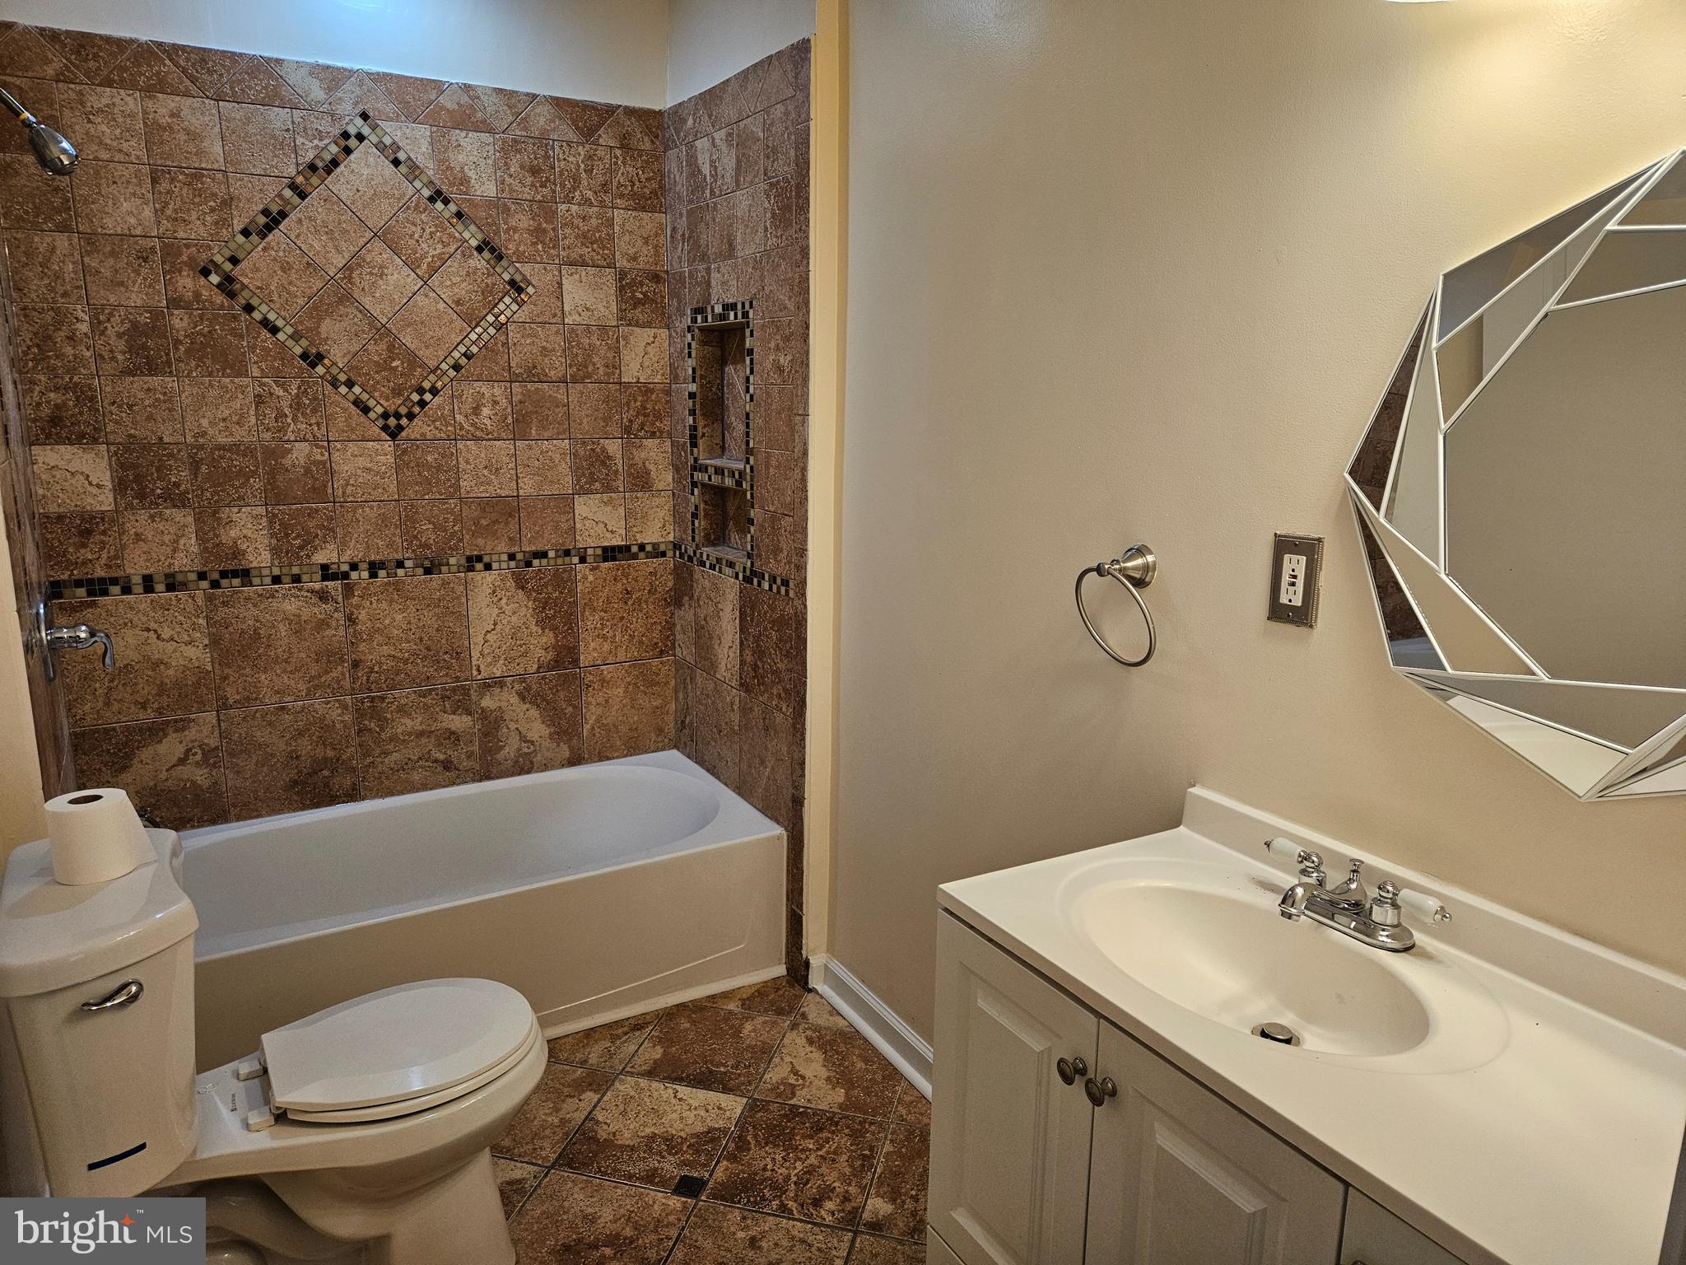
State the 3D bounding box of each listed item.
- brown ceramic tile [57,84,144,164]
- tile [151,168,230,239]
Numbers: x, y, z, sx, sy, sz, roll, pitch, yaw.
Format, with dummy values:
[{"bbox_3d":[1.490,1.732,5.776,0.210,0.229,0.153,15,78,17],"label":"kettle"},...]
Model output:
[{"bbox_3d":[-1.620,-1.112,2.454,0.150,0.151,0.010,-6,13,-29],"label":"brown ceramic tile"},{"bbox_3d":[-1.494,-0.982,2.573,0.149,0.152,0.010,-7,14,-29],"label":"tile"}]

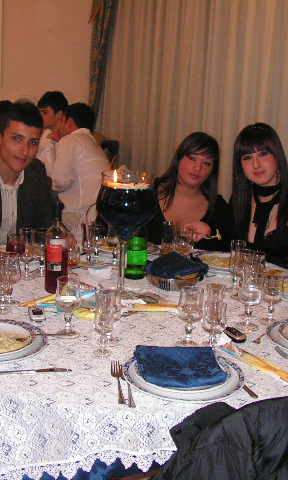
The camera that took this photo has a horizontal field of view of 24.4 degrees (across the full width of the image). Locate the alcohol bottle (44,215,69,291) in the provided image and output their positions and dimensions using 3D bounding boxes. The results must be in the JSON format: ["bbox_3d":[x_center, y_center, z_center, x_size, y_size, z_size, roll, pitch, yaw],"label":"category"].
[{"bbox_3d":[-0.274,0.024,2.103,0.073,0.286,0.073,3,14,0],"label":"alcohol bottle"}]

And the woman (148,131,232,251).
[{"bbox_3d":[0.192,0.157,2.868,0.490,1.235,0.680,5,15,7],"label":"woman"}]

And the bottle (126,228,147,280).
[{"bbox_3d":[-0.025,0.032,2.369,0.071,0.210,0.071,3,15,0],"label":"bottle"}]

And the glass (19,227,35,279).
[{"bbox_3d":[-0.409,0.042,2.321,0.060,0.175,0.060,3,15,0],"label":"glass"}]

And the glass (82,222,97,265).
[{"bbox_3d":[-0.203,0.010,2.515,0.056,0.160,0.056,3,15,0],"label":"glass"}]

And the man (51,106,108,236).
[{"bbox_3d":[-0.508,-0.304,4.537,0.750,1.240,0.520,11,16,30],"label":"man"}]

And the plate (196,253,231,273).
[{"bbox_3d":[0.326,0.073,2.553,0.278,0.036,0.278,3,14,0],"label":"plate"}]

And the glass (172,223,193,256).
[{"bbox_3d":[0.156,0.018,2.480,0.070,0.162,0.070,3,14,0],"label":"glass"}]

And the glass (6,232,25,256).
[{"bbox_3d":[-0.445,0.035,2.298,0.067,0.155,0.067,3,14,0],"label":"glass"}]

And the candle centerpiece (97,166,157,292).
[{"bbox_3d":[-0.060,-0.022,2.073,0.185,0.410,0.185,3,14,0],"label":"candle centerpiece"}]

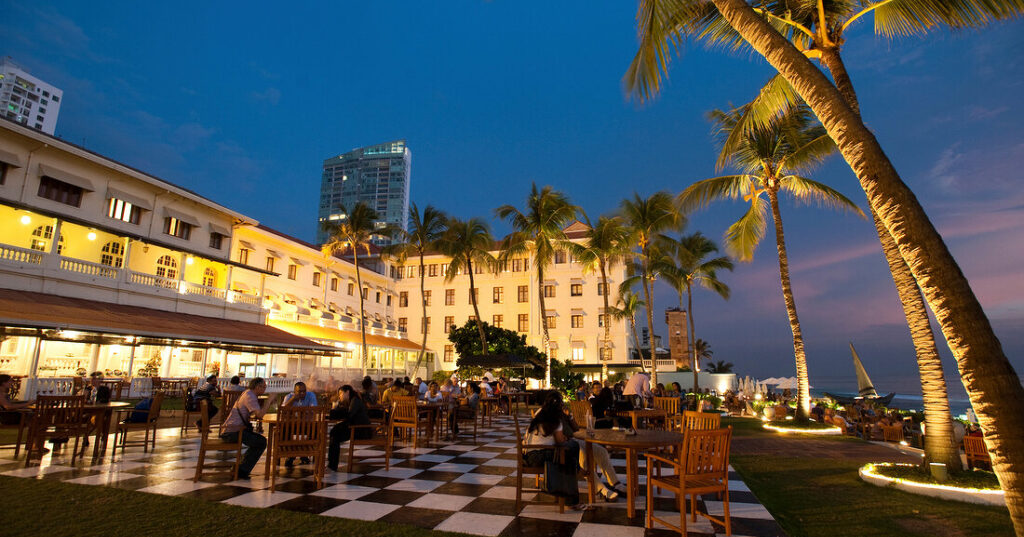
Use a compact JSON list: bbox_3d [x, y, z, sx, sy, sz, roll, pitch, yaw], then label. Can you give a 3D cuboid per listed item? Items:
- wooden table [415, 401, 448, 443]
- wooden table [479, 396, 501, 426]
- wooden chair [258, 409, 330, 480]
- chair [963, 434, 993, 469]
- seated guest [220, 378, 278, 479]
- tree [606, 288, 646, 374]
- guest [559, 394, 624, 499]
[{"bbox_3d":[-1.730,3.228,10.233,0.850,0.727,0.850,-3,-13,17],"label":"wooden table"},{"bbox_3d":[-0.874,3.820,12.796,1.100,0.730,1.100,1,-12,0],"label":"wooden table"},{"bbox_3d":[-2.545,2.132,5.778,0.560,0.920,0.600,7,-14,-27],"label":"wooden chair"},{"bbox_3d":[10.984,4.400,11.272,0.570,0.930,0.560,13,-17,-43],"label":"chair"},{"bbox_3d":[-3.351,2.082,6.344,0.800,1.230,0.520,5,-13,-19],"label":"seated guest"},{"bbox_3d":[12.083,7.452,50.746,4.100,10.050,4.100,0,-12,0],"label":"tree"},{"bbox_3d":[0.844,2.022,5.671,0.950,1.200,0.550,-4,-13,22],"label":"guest"}]

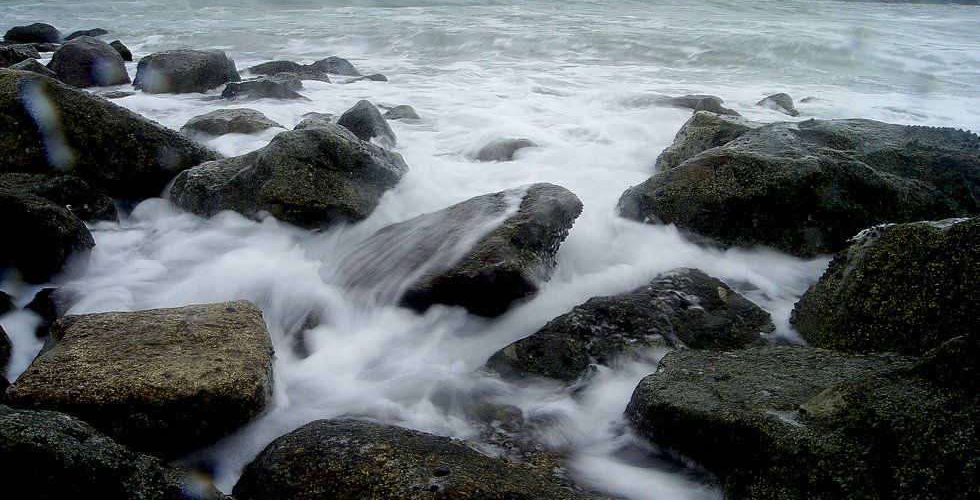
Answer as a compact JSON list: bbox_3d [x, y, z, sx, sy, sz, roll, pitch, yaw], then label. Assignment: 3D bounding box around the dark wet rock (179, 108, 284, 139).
[{"bbox_3d":[-3.478,-1.717,9.936,1.305,0.326,0.978,0,19,0],"label":"dark wet rock"}]

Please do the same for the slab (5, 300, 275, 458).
[{"bbox_3d":[-1.480,0.636,3.291,1.030,0.480,0.920,-3,19,-8],"label":"slab"}]

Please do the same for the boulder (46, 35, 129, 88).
[{"bbox_3d":[-8.157,-3.822,14.966,1.378,1.004,1.171,0,19,0],"label":"boulder"}]

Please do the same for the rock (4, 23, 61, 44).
[{"bbox_3d":[-14.713,-6.956,23.594,1.516,0.666,1.137,0,19,0],"label":"rock"}]

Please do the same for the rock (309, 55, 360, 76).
[{"bbox_3d":[-3.540,-4.210,16.753,1.129,0.465,0.847,0,19,0],"label":"rock"}]

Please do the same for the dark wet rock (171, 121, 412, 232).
[{"bbox_3d":[-1.720,-0.665,6.331,1.950,0.750,1.300,5,20,14],"label":"dark wet rock"}]

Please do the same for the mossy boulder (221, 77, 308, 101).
[{"bbox_3d":[-3.920,-2.806,12.786,1.450,0.450,0.900,0,19,0],"label":"mossy boulder"}]

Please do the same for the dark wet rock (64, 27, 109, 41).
[{"bbox_3d":[-15.200,-8.124,27.876,1.500,0.700,1.100,0,19,0],"label":"dark wet rock"}]

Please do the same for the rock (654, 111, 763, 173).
[{"bbox_3d":[2.300,-1.134,7.809,1.120,0.670,1.000,0,19,0],"label":"rock"}]

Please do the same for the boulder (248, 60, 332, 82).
[{"bbox_3d":[-4.290,-3.816,15.691,1.697,0.418,1.103,0,19,0],"label":"boulder"}]

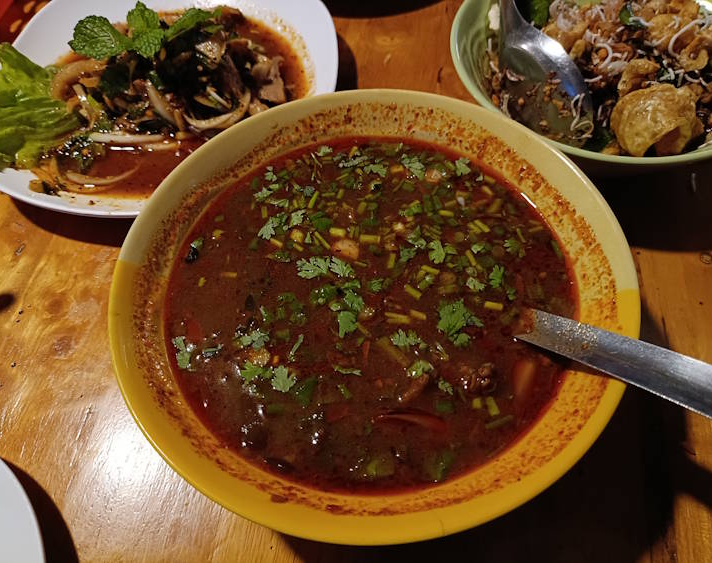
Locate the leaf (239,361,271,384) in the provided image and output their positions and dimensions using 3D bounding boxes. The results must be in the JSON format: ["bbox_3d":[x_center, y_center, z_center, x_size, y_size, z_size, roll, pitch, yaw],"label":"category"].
[{"bbox_3d":[-0.044,0.042,0.239,0.014,0.003,0.010,16,61,12],"label":"leaf"}]

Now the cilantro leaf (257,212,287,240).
[{"bbox_3d":[-0.042,-0.029,0.282,0.010,0.004,0.021,39,68,23],"label":"cilantro leaf"}]

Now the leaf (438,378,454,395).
[{"bbox_3d":[0.039,0.045,0.233,0.008,0.003,0.005,31,65,20],"label":"leaf"}]

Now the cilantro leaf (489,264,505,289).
[{"bbox_3d":[0.068,-0.002,0.260,0.006,0.003,0.013,24,63,17],"label":"cilantro leaf"}]

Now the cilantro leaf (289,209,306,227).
[{"bbox_3d":[-0.031,-0.033,0.284,0.007,0.004,0.012,7,59,7],"label":"cilantro leaf"}]

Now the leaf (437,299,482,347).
[{"bbox_3d":[0.048,0.019,0.248,0.020,0.005,0.024,3,59,5],"label":"leaf"}]

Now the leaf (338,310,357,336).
[{"bbox_3d":[-0.004,0.020,0.251,0.008,0.003,0.013,-6,58,-1],"label":"leaf"}]

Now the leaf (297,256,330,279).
[{"bbox_3d":[-0.021,-0.007,0.267,0.016,0.004,0.013,0,58,3],"label":"leaf"}]

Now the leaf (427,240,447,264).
[{"bbox_3d":[0.041,-0.015,0.269,0.008,0.004,0.015,1,58,4],"label":"leaf"}]

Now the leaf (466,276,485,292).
[{"bbox_3d":[0.057,0.002,0.258,0.010,0.003,0.005,30,65,19],"label":"leaf"}]

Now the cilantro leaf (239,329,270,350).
[{"bbox_3d":[-0.046,0.027,0.249,0.012,0.003,0.010,-35,63,-17],"label":"cilantro leaf"}]

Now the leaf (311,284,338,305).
[{"bbox_3d":[-0.015,0.006,0.260,0.014,0.003,0.010,-16,59,-7],"label":"leaf"}]

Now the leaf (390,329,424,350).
[{"bbox_3d":[0.024,0.026,0.245,0.015,0.004,0.009,4,59,6],"label":"leaf"}]

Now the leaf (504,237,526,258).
[{"bbox_3d":[0.078,-0.016,0.268,0.008,0.003,0.012,-17,59,-7],"label":"leaf"}]

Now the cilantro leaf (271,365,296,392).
[{"bbox_3d":[-0.033,0.043,0.238,0.011,0.003,0.011,34,66,21],"label":"cilantro leaf"}]

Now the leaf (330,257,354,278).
[{"bbox_3d":[-0.008,-0.006,0.267,0.007,0.004,0.017,-35,63,-17],"label":"leaf"}]

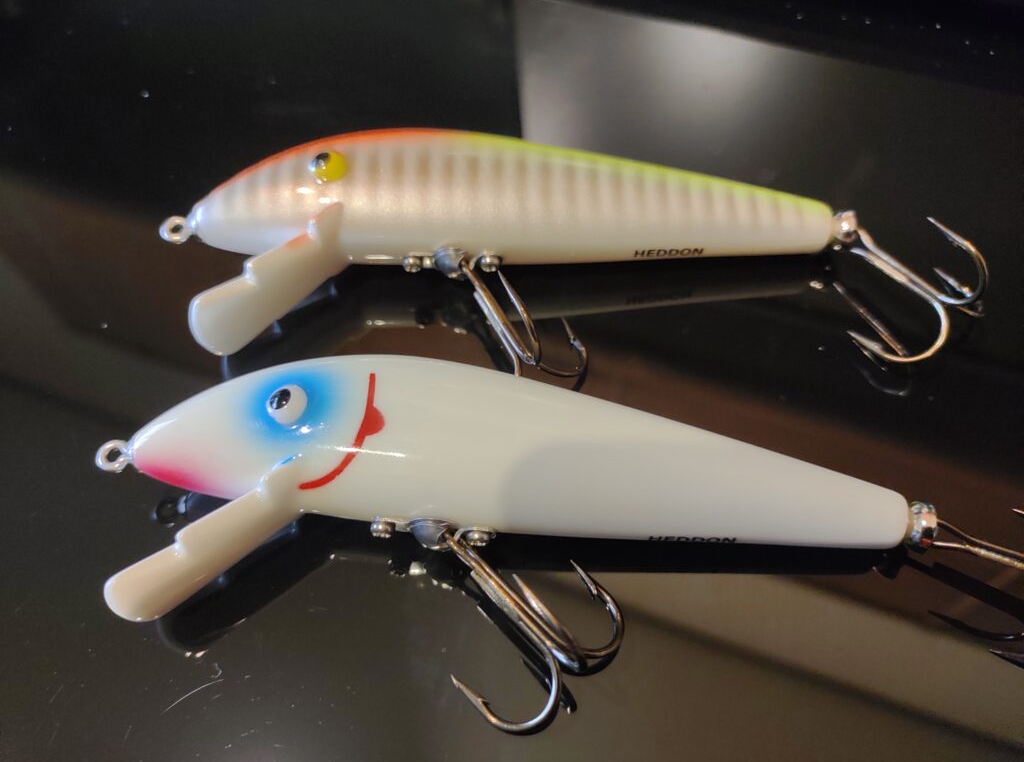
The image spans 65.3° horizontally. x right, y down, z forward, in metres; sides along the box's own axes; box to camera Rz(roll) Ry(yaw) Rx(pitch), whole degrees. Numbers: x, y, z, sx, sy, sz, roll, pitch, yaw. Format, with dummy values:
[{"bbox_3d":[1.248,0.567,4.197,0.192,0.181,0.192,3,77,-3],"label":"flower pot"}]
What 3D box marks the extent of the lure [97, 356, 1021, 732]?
[{"bbox_3d":[0.012,0.023,0.119,0.157,0.021,0.055,4,63,3],"label":"lure"}]

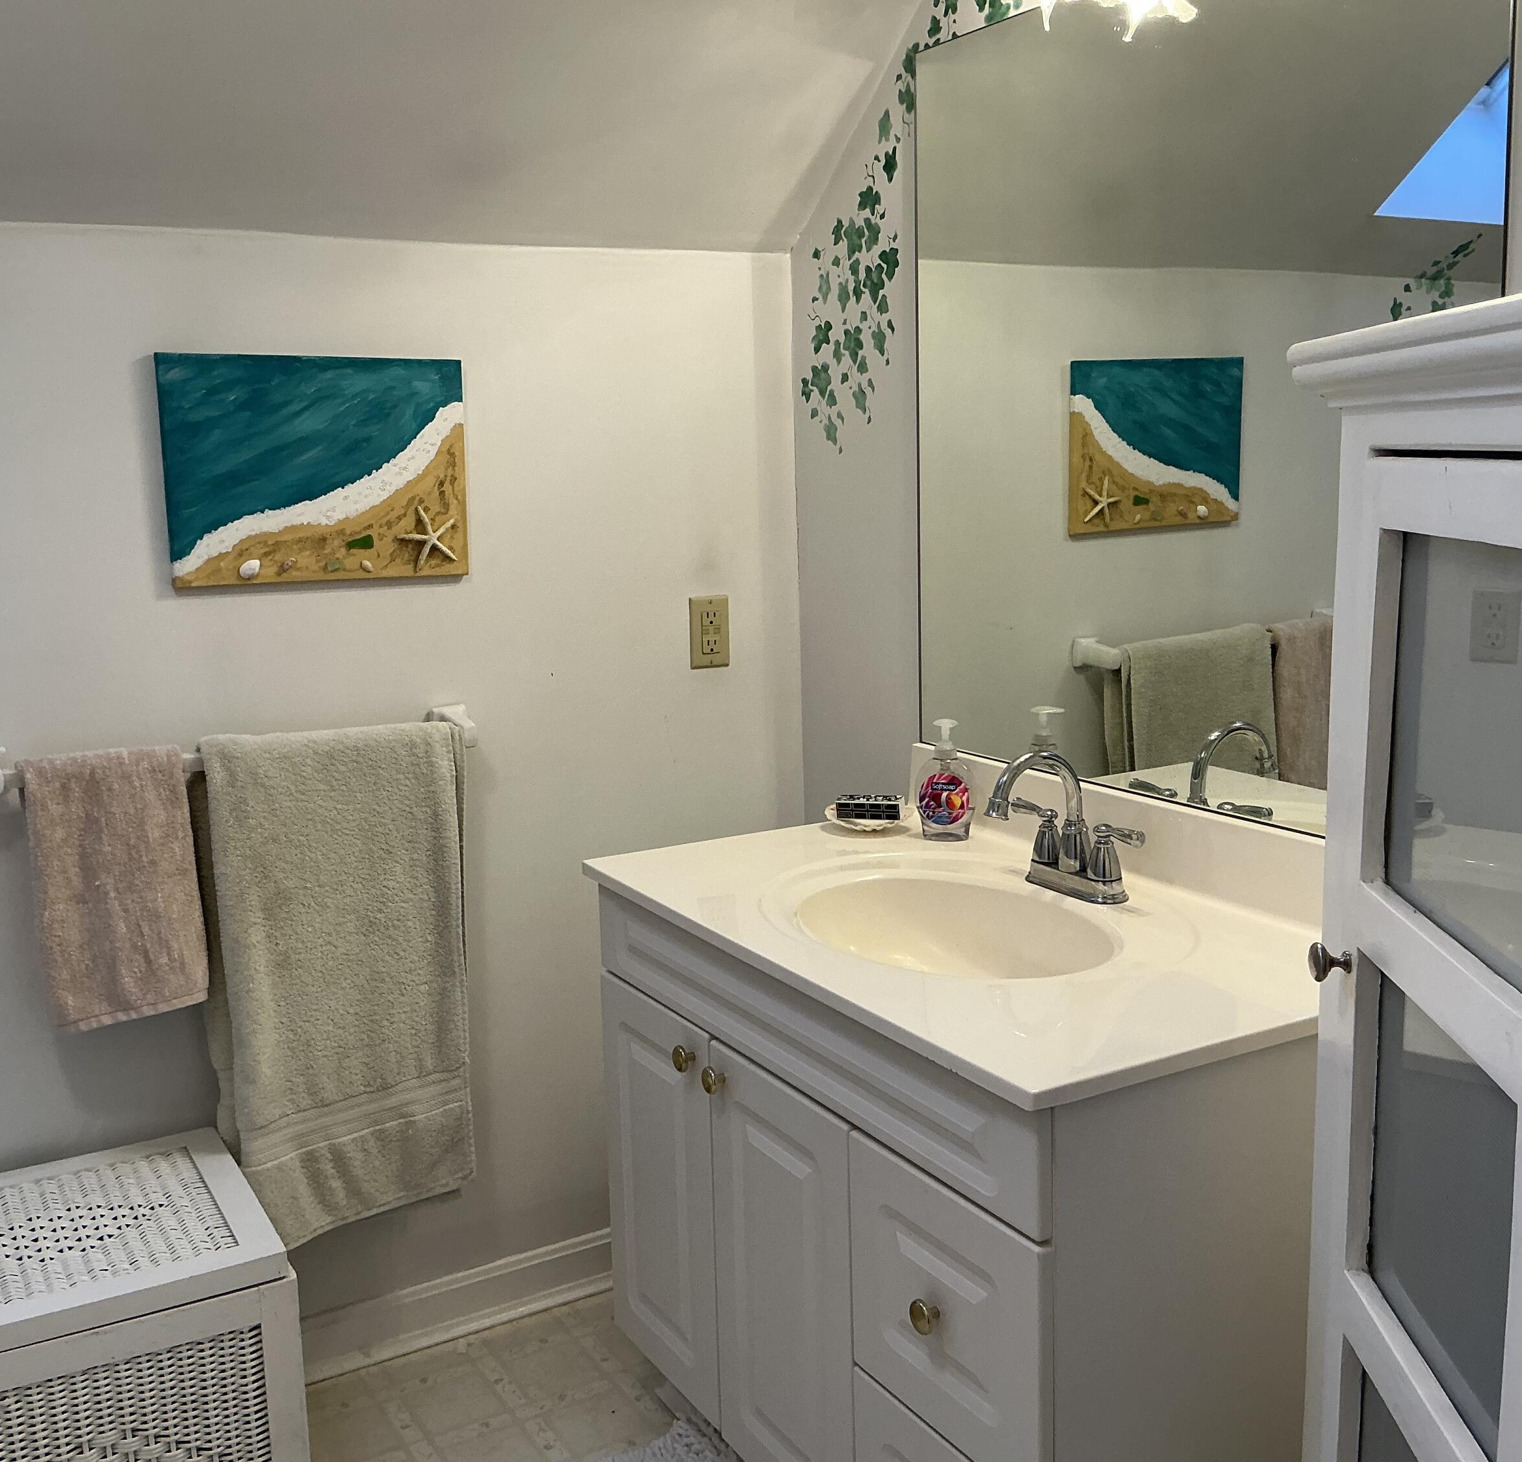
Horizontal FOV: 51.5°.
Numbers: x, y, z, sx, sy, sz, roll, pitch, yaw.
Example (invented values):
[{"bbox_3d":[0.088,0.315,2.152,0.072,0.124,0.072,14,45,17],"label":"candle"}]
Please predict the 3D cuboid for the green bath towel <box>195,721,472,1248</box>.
[{"bbox_3d":[-0.579,0.351,2.213,0.357,0.730,0.080,-7,11,-29],"label":"green bath towel"}]

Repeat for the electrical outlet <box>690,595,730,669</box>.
[{"bbox_3d":[-0.082,-0.157,2.514,0.070,0.114,0.008,-7,11,-29],"label":"electrical outlet"}]

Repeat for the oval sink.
[{"bbox_3d":[0.205,0.279,1.784,0.298,0.136,0.450,-7,11,-29],"label":"oval sink"}]

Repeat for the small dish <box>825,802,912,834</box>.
[{"bbox_3d":[0.148,0.122,2.197,0.122,0.034,0.108,0,10,7],"label":"small dish"}]

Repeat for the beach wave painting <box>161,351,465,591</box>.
[{"bbox_3d":[-0.607,-0.358,2.169,0.407,0.305,0.023,-7,11,-29],"label":"beach wave painting"}]

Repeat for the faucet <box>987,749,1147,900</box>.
[{"bbox_3d":[0.327,0.108,1.855,0.155,0.170,0.247,-7,11,-29],"label":"faucet"}]

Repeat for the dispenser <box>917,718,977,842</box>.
[{"bbox_3d":[0.253,0.067,2.135,0.079,0.159,0.048,1,10,13],"label":"dispenser"}]

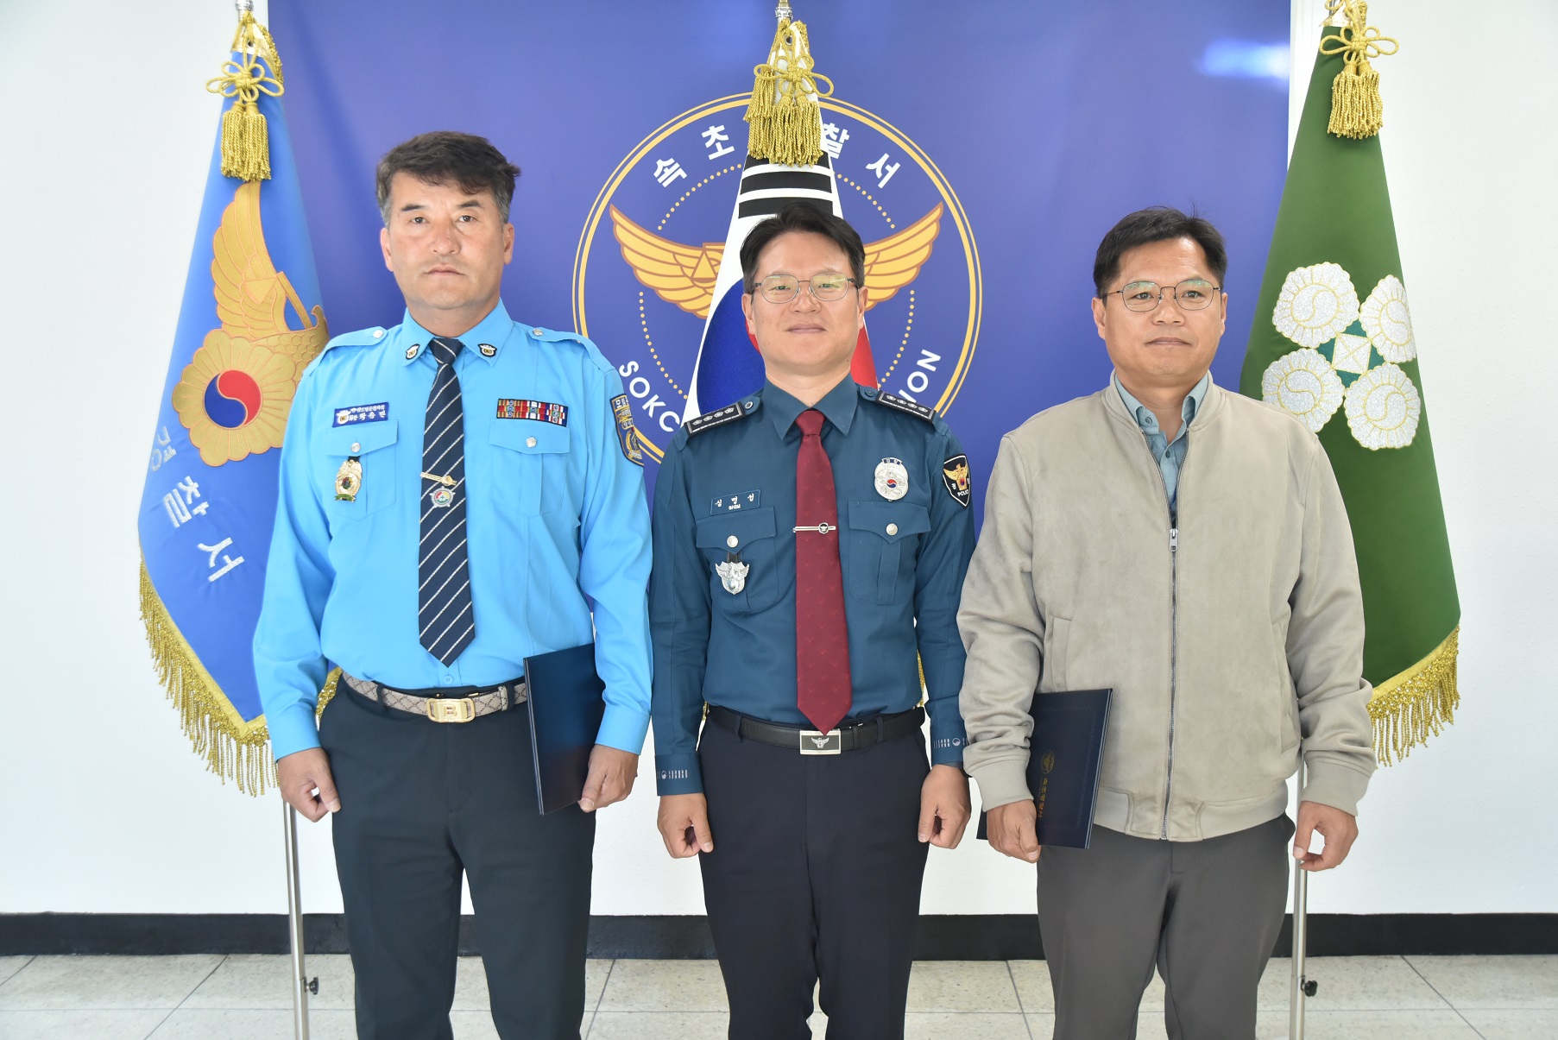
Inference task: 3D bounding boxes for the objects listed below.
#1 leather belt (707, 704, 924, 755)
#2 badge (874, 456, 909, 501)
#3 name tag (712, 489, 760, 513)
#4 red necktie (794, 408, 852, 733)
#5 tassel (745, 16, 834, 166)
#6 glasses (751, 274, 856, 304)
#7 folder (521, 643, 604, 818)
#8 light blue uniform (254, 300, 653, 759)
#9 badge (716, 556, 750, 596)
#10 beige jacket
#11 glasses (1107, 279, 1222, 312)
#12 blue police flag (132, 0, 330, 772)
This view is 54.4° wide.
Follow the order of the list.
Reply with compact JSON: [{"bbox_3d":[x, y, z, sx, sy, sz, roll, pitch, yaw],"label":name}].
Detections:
[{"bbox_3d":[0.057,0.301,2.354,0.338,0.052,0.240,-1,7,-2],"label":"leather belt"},{"bbox_3d":[0.164,-0.059,2.212,0.051,0.062,0.010,1,-6,-18],"label":"badge"},{"bbox_3d":[-0.063,-0.028,2.231,0.072,0.024,0.005,-7,-7,15],"label":"name tag"},{"bbox_3d":[0.056,0.074,2.243,0.083,0.478,0.060,-3,2,-1],"label":"red necktie"},{"bbox_3d":[0.020,-0.826,2.915,0.172,0.290,0.120,0,6,0],"label":"tassel"},{"bbox_3d":[0.039,-0.340,2.249,0.144,0.045,0.142,-3,6,1],"label":"glasses"},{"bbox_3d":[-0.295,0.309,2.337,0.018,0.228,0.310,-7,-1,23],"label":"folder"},{"bbox_3d":[-0.486,0.021,2.262,0.595,0.689,0.310,-1,7,-8],"label":"light blue uniform"},{"bbox_3d":[-0.069,0.081,2.213,0.051,0.055,0.011,-2,3,16],"label":"badge"},{"bbox_3d":[0.579,0.118,2.263,0.620,0.655,0.320,1,7,10],"label":"beige jacket"},{"bbox_3d":[0.556,-0.323,2.199,0.143,0.045,0.142,1,7,7],"label":"glasses"},{"bbox_3d":[-1.056,-0.222,3.034,0.460,1.557,0.320,-1,7,-4],"label":"blue police flag"}]

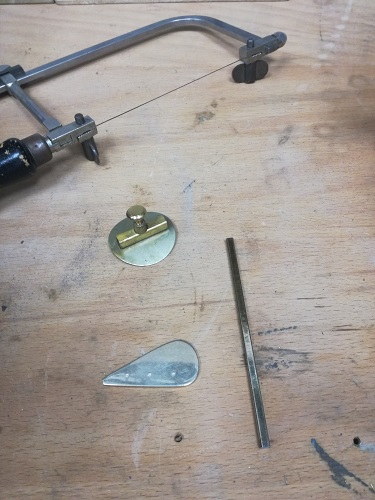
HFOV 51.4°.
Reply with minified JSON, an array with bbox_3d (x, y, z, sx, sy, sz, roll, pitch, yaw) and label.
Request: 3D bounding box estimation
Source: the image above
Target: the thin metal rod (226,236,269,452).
[{"bbox_3d":[0.027,0.036,0.180,0.003,0.003,0.100,-4,56,-2],"label":"thin metal rod"}]

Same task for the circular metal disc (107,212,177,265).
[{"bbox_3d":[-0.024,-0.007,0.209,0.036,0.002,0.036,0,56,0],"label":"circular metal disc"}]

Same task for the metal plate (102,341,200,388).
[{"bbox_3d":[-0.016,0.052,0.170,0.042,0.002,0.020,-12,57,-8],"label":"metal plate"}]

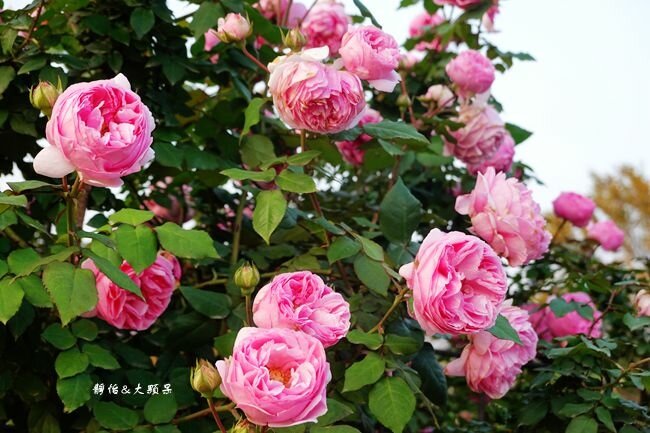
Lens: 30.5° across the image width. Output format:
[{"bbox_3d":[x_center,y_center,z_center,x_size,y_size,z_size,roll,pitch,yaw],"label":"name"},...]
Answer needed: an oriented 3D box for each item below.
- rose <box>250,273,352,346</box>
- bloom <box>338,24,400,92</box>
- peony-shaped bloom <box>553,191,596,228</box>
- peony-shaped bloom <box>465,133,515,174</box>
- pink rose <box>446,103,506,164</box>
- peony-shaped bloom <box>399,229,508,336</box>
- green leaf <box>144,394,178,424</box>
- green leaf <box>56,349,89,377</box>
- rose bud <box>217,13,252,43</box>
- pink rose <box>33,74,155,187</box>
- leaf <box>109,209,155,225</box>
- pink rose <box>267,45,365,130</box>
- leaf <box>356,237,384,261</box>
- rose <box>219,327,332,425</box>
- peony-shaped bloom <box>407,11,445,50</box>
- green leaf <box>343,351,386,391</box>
[{"bbox_3d":[-0.021,0.084,1.070,0.090,0.080,0.073,0,-27,-8],"label":"rose"},{"bbox_3d":[0.051,-0.180,1.360,0.068,0.073,0.068,-8,-16,-24],"label":"bloom"},{"bbox_3d":[0.366,-0.009,1.750,0.063,0.052,0.063,0,-6,0],"label":"peony-shaped bloom"},{"bbox_3d":[0.218,-0.086,1.580,0.070,0.064,0.062,-11,12,-22],"label":"peony-shaped bloom"},{"bbox_3d":[0.195,-0.106,1.520,0.078,0.077,0.065,4,6,-35],"label":"pink rose"},{"bbox_3d":[0.112,0.058,1.040,0.093,0.093,0.075,1,-6,-25],"label":"peony-shaped bloom"},{"bbox_3d":[-0.161,0.190,1.173,0.034,0.029,0.015,0,-5,0],"label":"green leaf"},{"bbox_3d":[-0.226,0.131,1.060,0.035,0.027,0.008,-31,-34,-27],"label":"green leaf"},{"bbox_3d":[-0.099,-0.207,1.306,0.040,0.033,0.034,-1,-5,17],"label":"rose bud"},{"bbox_3d":[-0.210,-0.078,1.081,0.111,0.102,0.088,1,-5,-17],"label":"pink rose"},{"bbox_3d":[-0.183,0.000,1.130,0.043,0.011,0.045,0,18,0],"label":"leaf"},{"bbox_3d":[-0.007,-0.117,1.100,0.088,0.076,0.070,2,16,-16],"label":"pink rose"},{"bbox_3d":[0.047,0.032,1.204,0.026,0.024,0.018,0,-5,-6],"label":"leaf"},{"bbox_3d":[-0.043,0.134,1.000,0.095,0.088,0.075,0,-17,-6],"label":"rose"},{"bbox_3d":[0.153,-0.281,1.800,0.054,0.058,0.052,-1,-6,12],"label":"peony-shaped bloom"},{"bbox_3d":[0.034,0.139,1.060,0.033,0.051,0.009,33,-24,29],"label":"green leaf"}]

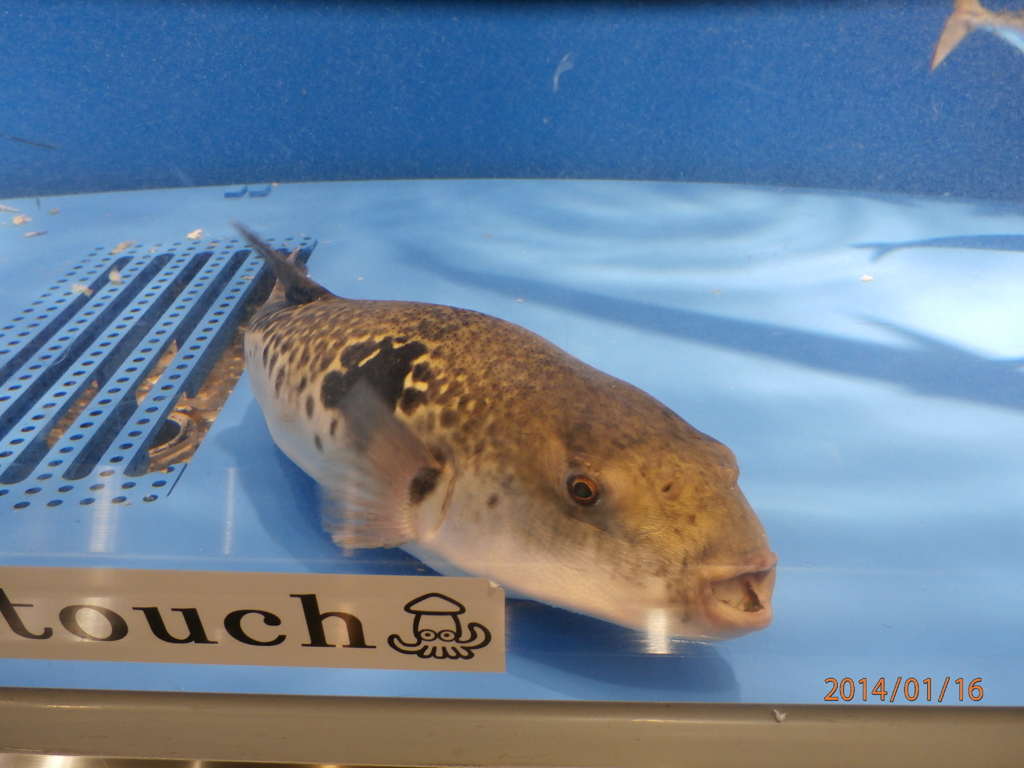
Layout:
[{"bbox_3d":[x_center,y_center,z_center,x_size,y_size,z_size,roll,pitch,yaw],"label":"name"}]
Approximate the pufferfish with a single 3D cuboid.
[{"bbox_3d":[-0.042,0.008,0.385,0.150,0.128,0.405,-20,30,-39],"label":"pufferfish"}]

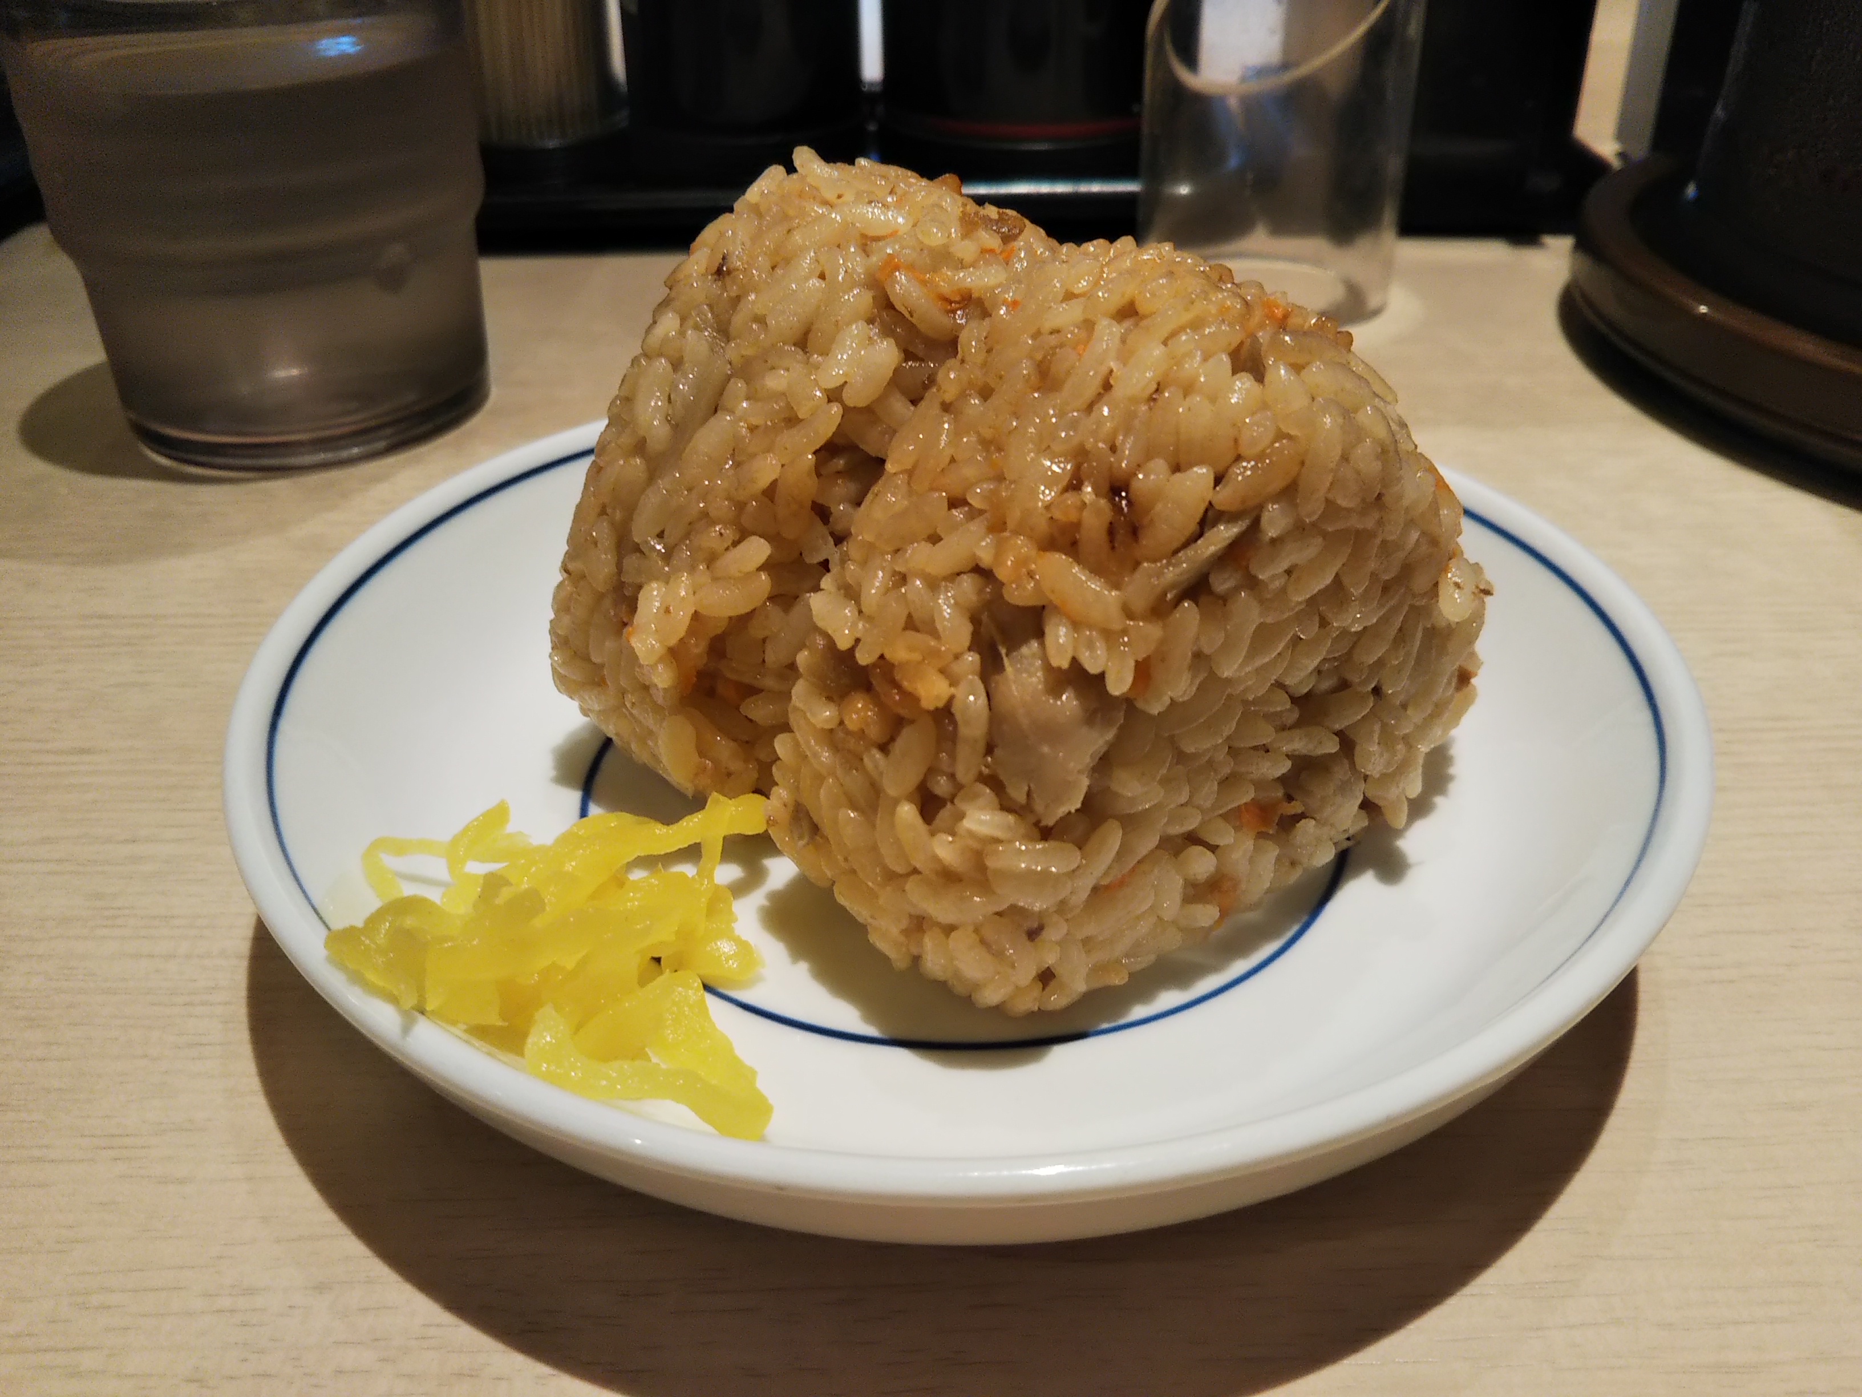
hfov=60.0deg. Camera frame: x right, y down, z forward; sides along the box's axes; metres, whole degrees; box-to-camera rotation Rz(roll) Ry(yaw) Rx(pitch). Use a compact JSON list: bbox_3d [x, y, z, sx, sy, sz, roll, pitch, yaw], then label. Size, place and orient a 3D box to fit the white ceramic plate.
[{"bbox_3d":[0.003,0.004,0.182,0.152,0.030,0.152,0,32,0],"label":"white ceramic plate"}]

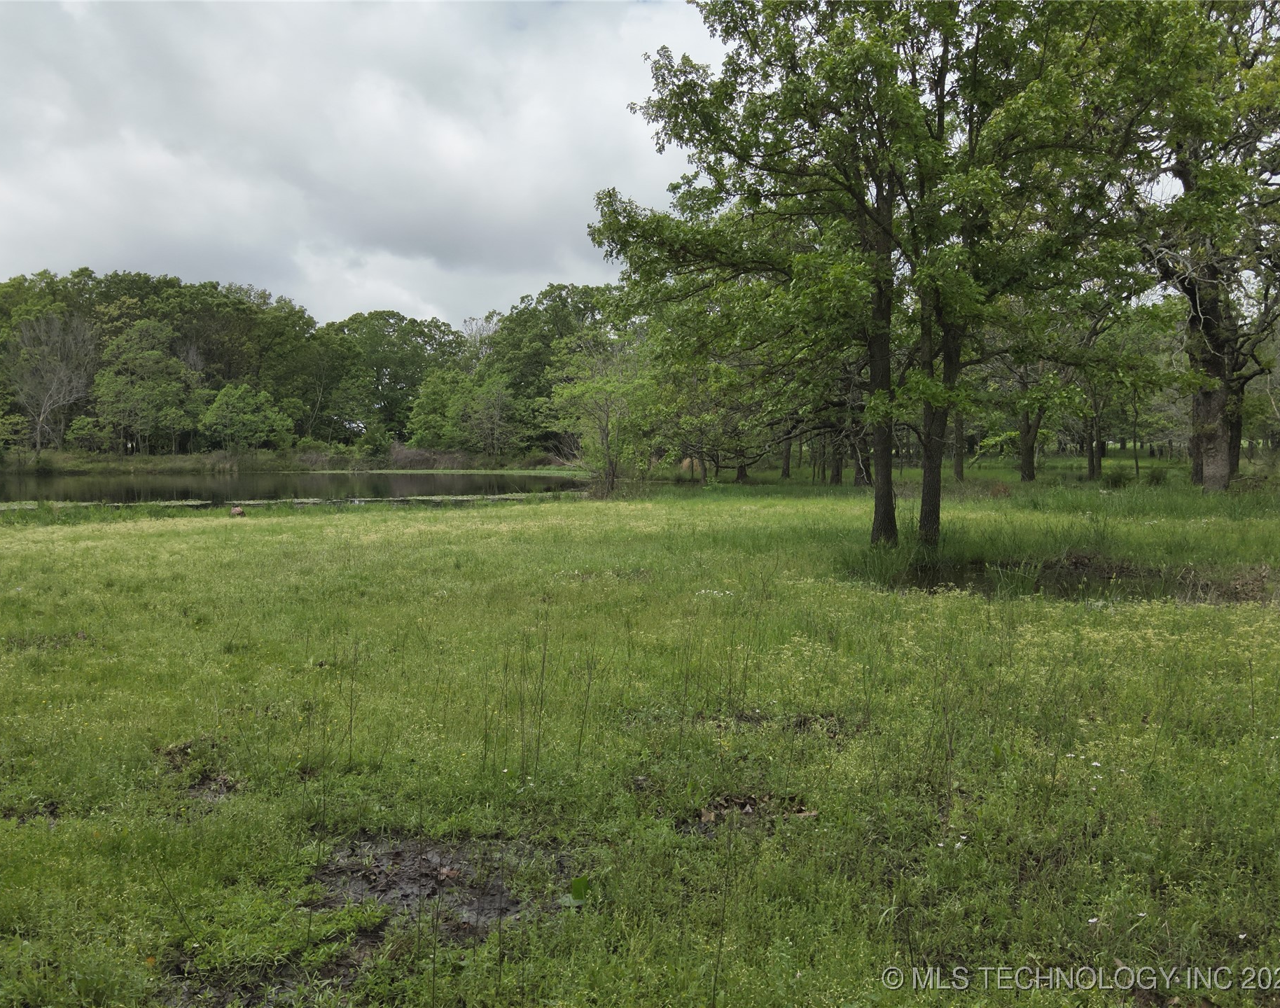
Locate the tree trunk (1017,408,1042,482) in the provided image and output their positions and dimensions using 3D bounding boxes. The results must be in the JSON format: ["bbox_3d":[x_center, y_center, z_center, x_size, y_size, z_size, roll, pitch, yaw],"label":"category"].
[{"bbox_3d":[12.332,-1.861,29.500,0.750,2.360,0.550,0,4,0],"label":"tree trunk"}]

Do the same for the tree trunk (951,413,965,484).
[{"bbox_3d":[10.242,-1.825,30.000,0.400,2.260,0.380,0,4,0],"label":"tree trunk"}]

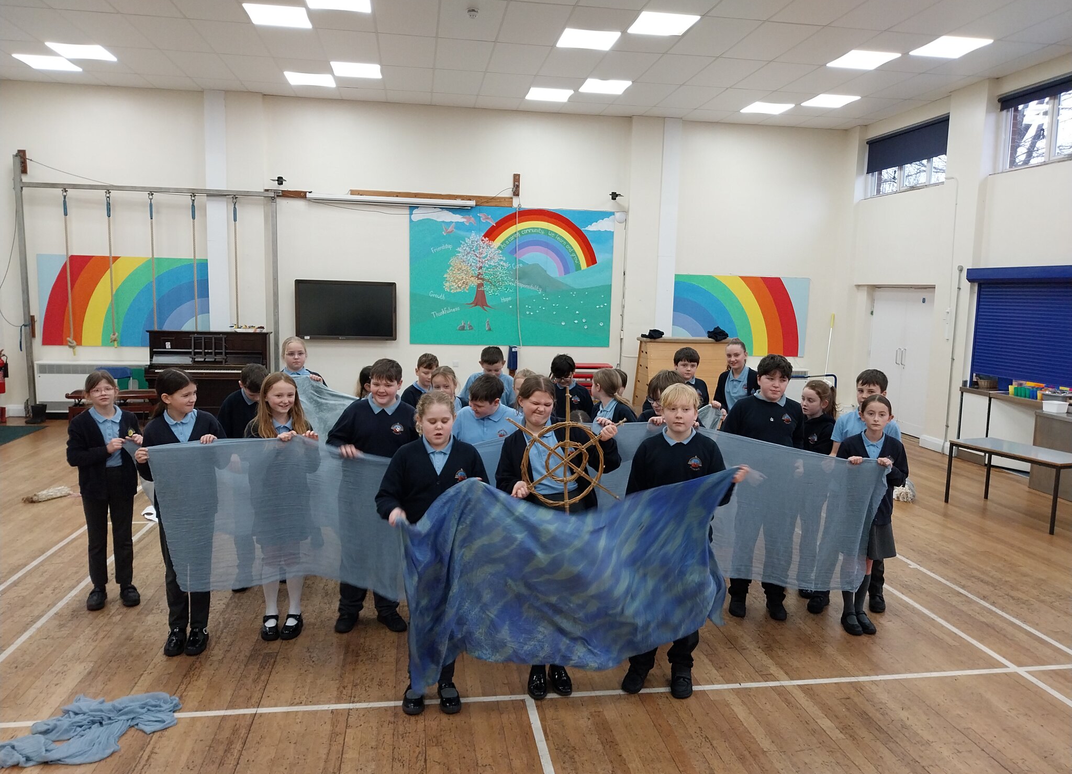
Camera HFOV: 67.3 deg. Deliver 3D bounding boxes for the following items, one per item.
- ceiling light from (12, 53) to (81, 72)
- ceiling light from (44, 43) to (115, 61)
[{"bbox_3d":[-5.766,-3.852,9.559,0.600,0.050,0.600,1,7,-9],"label":"ceiling light"},{"bbox_3d":[-5.081,-3.789,9.050,0.600,0.050,0.600,0,7,-9],"label":"ceiling light"}]

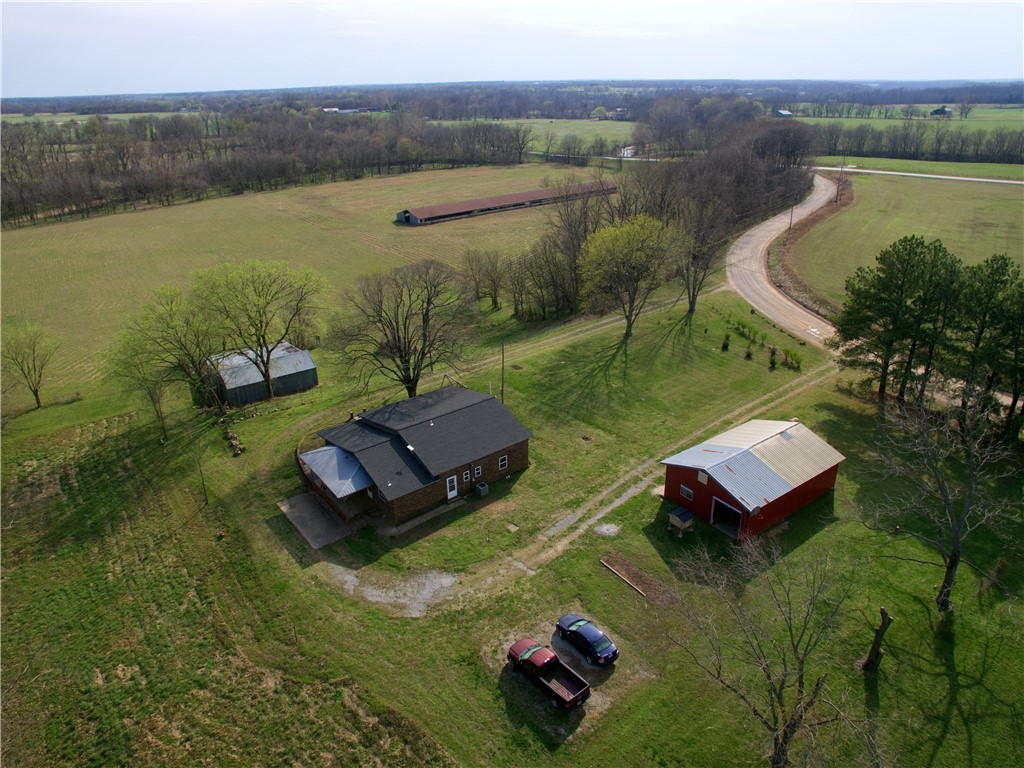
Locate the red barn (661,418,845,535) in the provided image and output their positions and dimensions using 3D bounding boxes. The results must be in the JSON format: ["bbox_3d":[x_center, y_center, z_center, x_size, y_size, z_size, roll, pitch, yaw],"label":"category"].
[{"bbox_3d":[20.779,7.475,51.302,12.930,5.200,8.800,-18,32,-30],"label":"red barn"}]

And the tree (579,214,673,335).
[{"bbox_3d":[15.594,-14.371,81.729,12.700,16.400,12.700,5,28,11],"label":"tree"}]

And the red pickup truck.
[{"bbox_3d":[2.093,17.430,36.210,1.970,1.840,5.550,-23,35,-37],"label":"red pickup truck"}]

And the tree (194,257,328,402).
[{"bbox_3d":[-27.768,-5.614,66.746,14.300,15.800,14.300,-13,30,-22],"label":"tree"}]

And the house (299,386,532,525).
[{"bbox_3d":[-9.446,5.626,55.877,18.200,5.200,14.250,-19,32,-32],"label":"house"}]

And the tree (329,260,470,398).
[{"bbox_3d":[-11.967,-4.905,64.200,15.300,16.400,15.300,-6,28,-10],"label":"tree"}]

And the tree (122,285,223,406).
[{"bbox_3d":[-36.556,-3.768,65.409,10.200,14.000,10.200,-16,31,-27],"label":"tree"}]

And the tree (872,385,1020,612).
[{"bbox_3d":[28.840,8.102,38.443,8.800,15.600,8.800,-25,36,-39],"label":"tree"}]

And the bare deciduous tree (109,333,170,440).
[{"bbox_3d":[-36.731,0.568,59.273,6.000,11.900,6.000,-18,32,-30],"label":"bare deciduous tree"}]

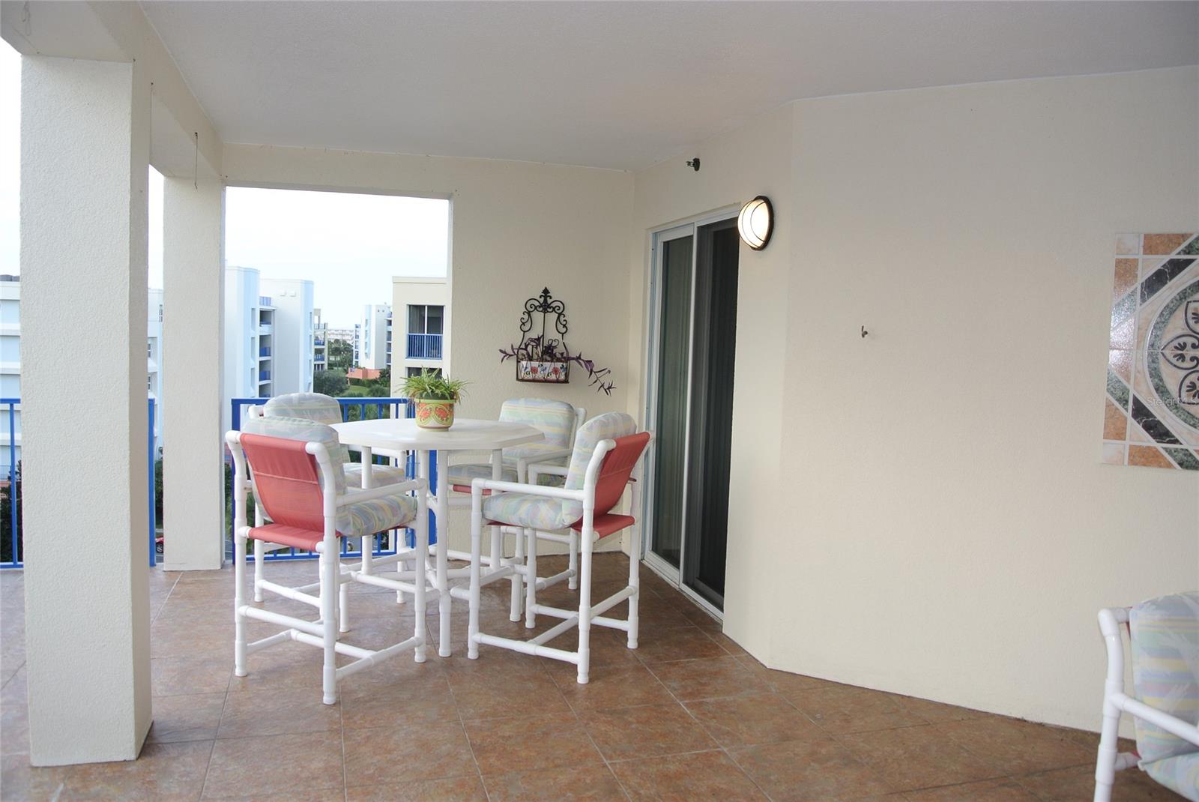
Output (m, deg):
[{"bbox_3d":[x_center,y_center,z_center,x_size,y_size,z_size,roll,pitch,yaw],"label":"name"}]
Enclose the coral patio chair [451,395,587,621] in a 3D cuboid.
[{"bbox_3d":[-0.499,0.549,5.300,0.591,1.166,0.718,4,5,25],"label":"coral patio chair"}]

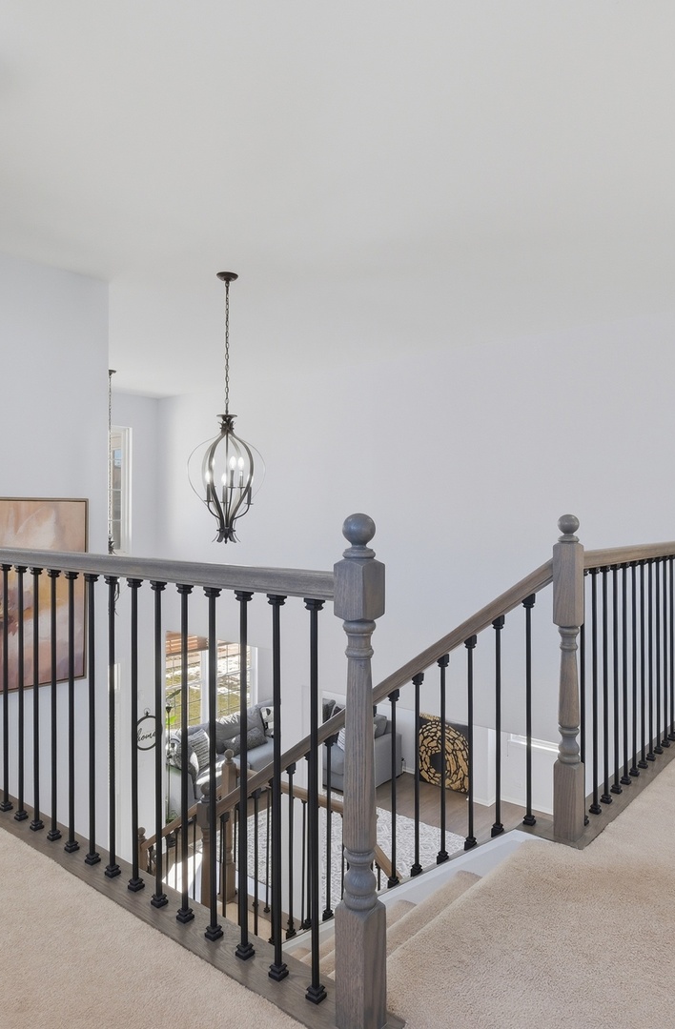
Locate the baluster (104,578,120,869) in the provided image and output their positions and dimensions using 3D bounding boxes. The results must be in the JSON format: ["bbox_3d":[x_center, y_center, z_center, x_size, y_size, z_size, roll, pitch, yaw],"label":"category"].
[{"bbox_3d":[-0.657,0.616,1.884,0.032,0.869,0.032,0,0,38],"label":"baluster"}]

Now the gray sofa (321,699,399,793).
[{"bbox_3d":[-0.110,3.400,9.660,1.850,0.870,1.050,0,0,39],"label":"gray sofa"}]

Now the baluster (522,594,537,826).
[{"bbox_3d":[0.650,0.660,2.180,0.031,0.780,0.031,0,0,38],"label":"baluster"}]

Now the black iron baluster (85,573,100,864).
[{"bbox_3d":[-0.732,0.608,1.924,0.031,0.861,0.031,0,0,38],"label":"black iron baluster"}]

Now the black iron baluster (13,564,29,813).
[{"bbox_3d":[-1.075,0.606,2.193,0.031,0.861,0.031,0,0,38],"label":"black iron baluster"}]

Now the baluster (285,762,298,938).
[{"bbox_3d":[-0.205,1.493,2.875,0.033,0.780,0.033,0,0,39],"label":"baluster"}]

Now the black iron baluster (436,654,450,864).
[{"bbox_3d":[0.389,0.905,2.387,0.031,0.775,0.031,0,0,38],"label":"black iron baluster"}]

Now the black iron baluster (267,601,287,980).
[{"bbox_3d":[-0.129,0.610,1.454,0.031,0.861,0.031,0,0,38],"label":"black iron baluster"}]

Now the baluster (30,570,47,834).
[{"bbox_3d":[-1.010,0.620,2.172,0.033,0.870,0.033,0,0,39],"label":"baluster"}]

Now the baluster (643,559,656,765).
[{"bbox_3d":[1.334,0.618,2.734,0.031,0.861,0.031,0,0,42],"label":"baluster"}]

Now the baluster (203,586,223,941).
[{"bbox_3d":[-0.312,0.620,1.615,0.033,0.870,0.033,0,0,39],"label":"baluster"}]

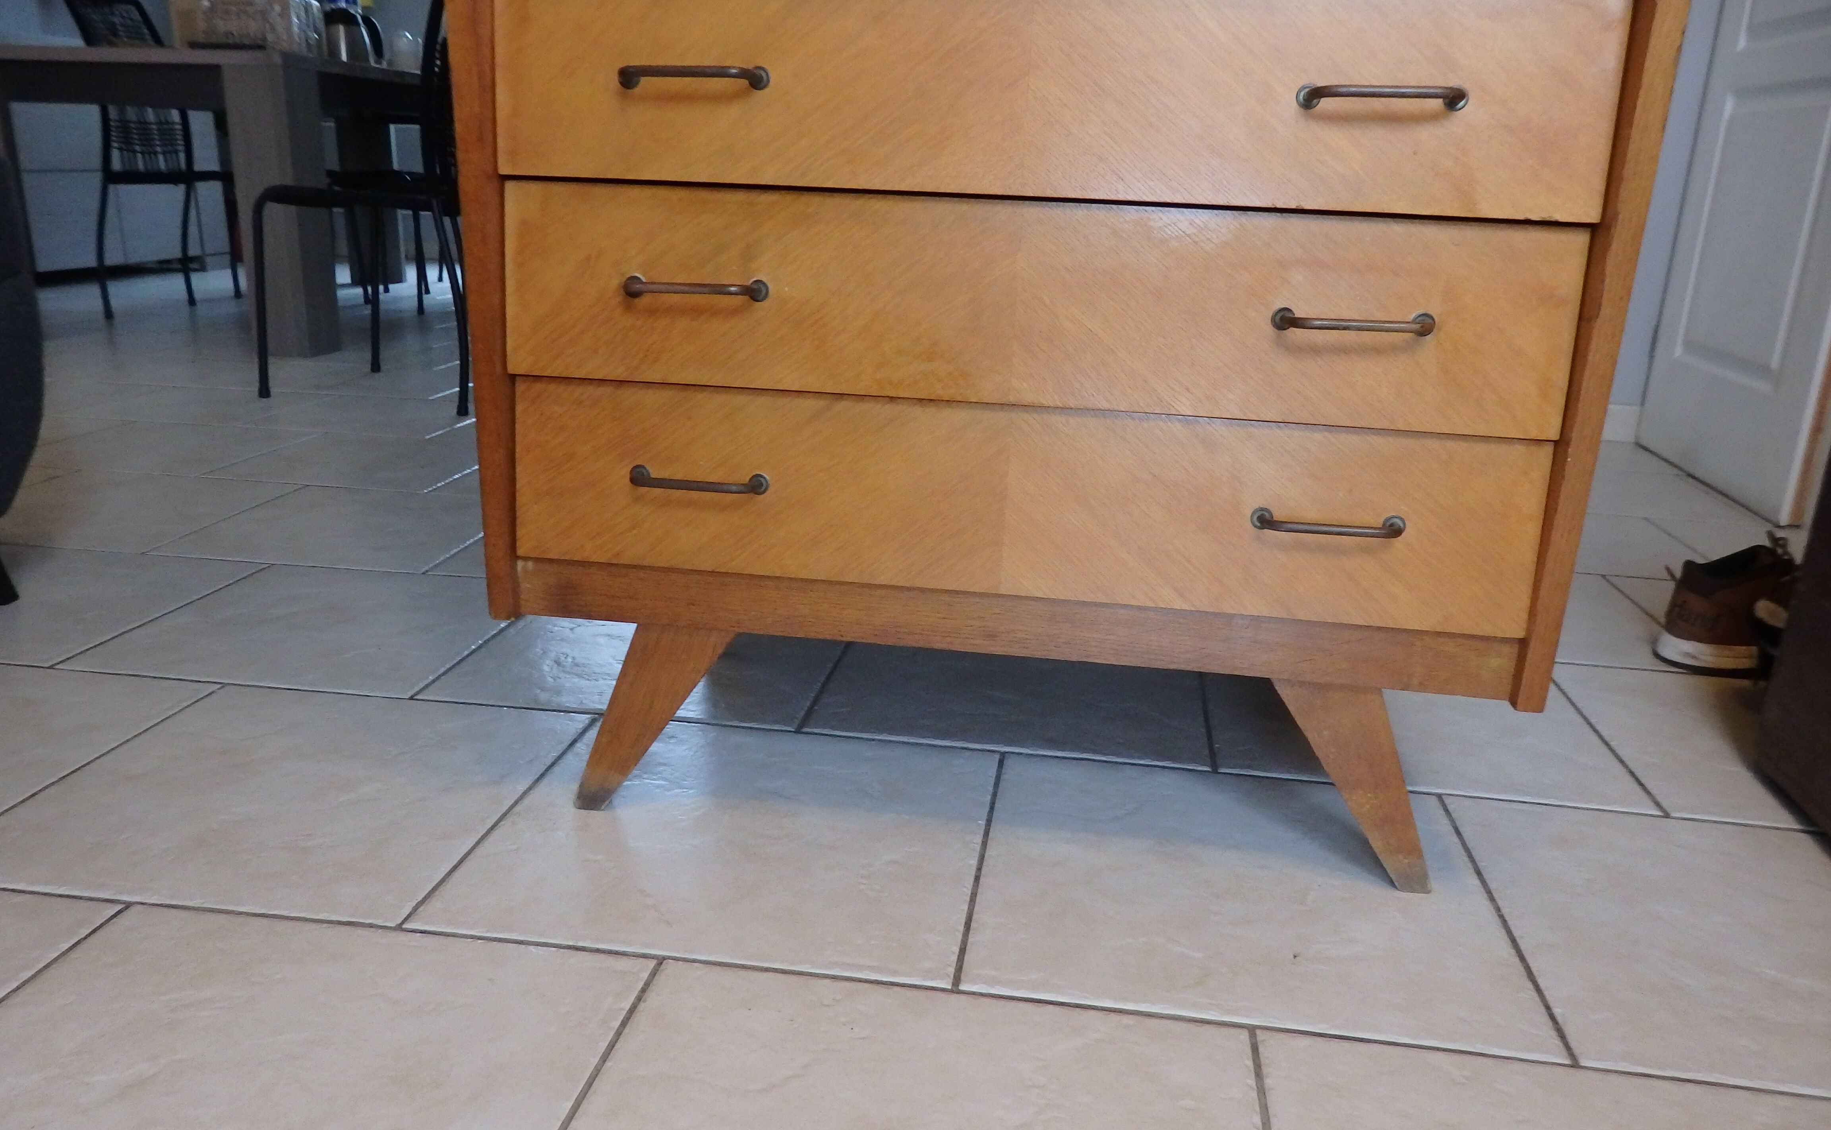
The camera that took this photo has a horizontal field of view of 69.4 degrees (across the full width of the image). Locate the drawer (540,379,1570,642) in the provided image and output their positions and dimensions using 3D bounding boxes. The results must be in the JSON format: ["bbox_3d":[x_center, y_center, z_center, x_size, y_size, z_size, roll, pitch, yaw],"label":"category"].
[{"bbox_3d":[0.090,-0.091,1.168,0.791,0.150,0.320,4,17,7],"label":"drawer"}]

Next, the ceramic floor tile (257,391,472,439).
[{"bbox_3d":[-1.131,-0.310,2.792,0.403,0.012,0.396,4,17,7],"label":"ceramic floor tile"}]

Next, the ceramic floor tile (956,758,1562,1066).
[{"bbox_3d":[0.258,0.261,1.076,0.403,0.012,0.396,4,17,7],"label":"ceramic floor tile"}]

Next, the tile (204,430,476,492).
[{"bbox_3d":[-0.984,-0.182,2.389,0.403,0.012,0.396,4,17,7],"label":"tile"}]

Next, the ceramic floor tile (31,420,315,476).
[{"bbox_3d":[-1.389,-0.212,2.443,0.403,0.012,0.396,4,17,7],"label":"ceramic floor tile"}]

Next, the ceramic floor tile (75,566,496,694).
[{"bbox_3d":[-0.698,0.074,1.585,0.403,0.012,0.396,4,17,7],"label":"ceramic floor tile"}]

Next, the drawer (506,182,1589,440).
[{"bbox_3d":[0.095,-0.235,1.124,0.791,0.150,0.320,4,17,7],"label":"drawer"}]

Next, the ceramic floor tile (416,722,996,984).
[{"bbox_3d":[-0.147,0.231,1.129,0.403,0.012,0.396,4,17,7],"label":"ceramic floor tile"}]

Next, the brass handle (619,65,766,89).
[{"bbox_3d":[-0.164,-0.353,0.956,0.113,0.017,0.025,4,12,7],"label":"brass handle"}]

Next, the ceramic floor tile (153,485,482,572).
[{"bbox_3d":[-0.836,-0.054,1.986,0.403,0.012,0.396,4,17,7],"label":"ceramic floor tile"}]

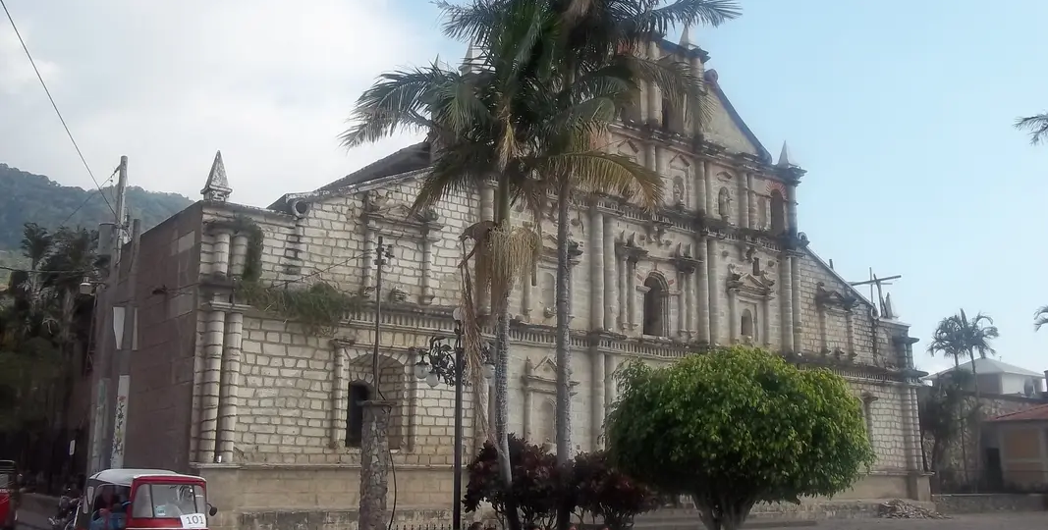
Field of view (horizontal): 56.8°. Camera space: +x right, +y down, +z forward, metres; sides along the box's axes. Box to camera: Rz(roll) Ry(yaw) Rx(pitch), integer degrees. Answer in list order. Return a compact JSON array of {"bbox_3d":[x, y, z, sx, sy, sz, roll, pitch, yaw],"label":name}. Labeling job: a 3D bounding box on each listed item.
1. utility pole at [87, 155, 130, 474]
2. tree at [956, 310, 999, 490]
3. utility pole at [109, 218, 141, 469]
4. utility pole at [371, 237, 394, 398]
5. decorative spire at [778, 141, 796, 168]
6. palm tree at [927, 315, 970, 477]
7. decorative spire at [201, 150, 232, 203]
[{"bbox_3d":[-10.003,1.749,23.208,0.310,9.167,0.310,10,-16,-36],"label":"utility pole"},{"bbox_3d":[18.033,5.358,38.226,2.000,7.270,2.000,-5,-13,23],"label":"tree"},{"bbox_3d":[-8.959,2.433,21.714,0.300,7.176,0.300,10,-16,-36],"label":"utility pole"},{"bbox_3d":[-2.328,0.835,15.719,0.200,2.666,0.160,10,-16,-36],"label":"utility pole"},{"bbox_3d":[8.937,-3.707,32.902,0.540,1.080,0.540,9,-15,-33],"label":"decorative spire"},{"bbox_3d":[17.276,5.484,38.552,1.950,7.176,1.950,-5,-13,23],"label":"palm tree"},{"bbox_3d":[-6.834,-1.975,21.540,0.560,1.237,0.560,9,-15,-33],"label":"decorative spire"}]

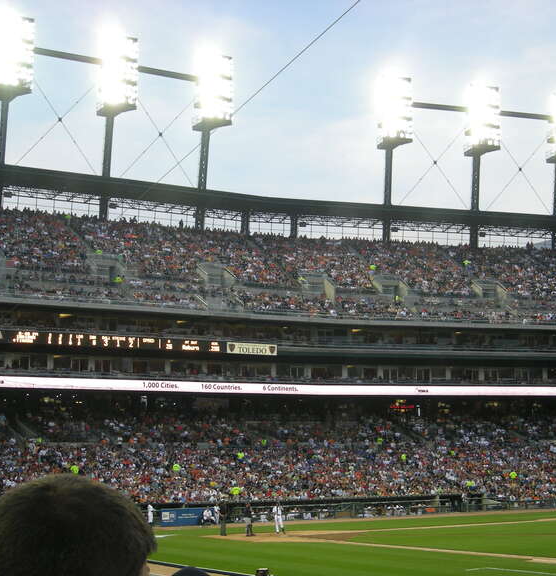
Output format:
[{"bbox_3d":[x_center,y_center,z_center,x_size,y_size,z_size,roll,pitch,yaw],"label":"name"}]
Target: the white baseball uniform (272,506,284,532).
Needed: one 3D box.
[{"bbox_3d":[0.027,12.524,65.100,0.620,1.500,0.450,-3,-8,11],"label":"white baseball uniform"}]

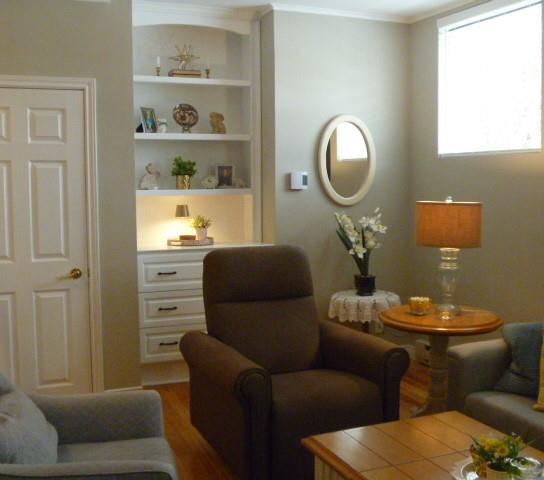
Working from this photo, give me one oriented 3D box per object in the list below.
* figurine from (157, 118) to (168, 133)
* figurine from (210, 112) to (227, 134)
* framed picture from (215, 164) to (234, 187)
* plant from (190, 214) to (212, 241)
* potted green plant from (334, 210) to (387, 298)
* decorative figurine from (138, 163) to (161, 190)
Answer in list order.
[{"bbox_3d":[-0.800,-0.835,4.745,0.079,0.102,0.071,-3,6,-32],"label":"figurine"},{"bbox_3d":[-0.406,-0.878,4.904,0.114,0.161,0.127,4,7,42],"label":"figurine"},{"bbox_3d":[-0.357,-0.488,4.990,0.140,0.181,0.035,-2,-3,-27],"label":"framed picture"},{"bbox_3d":[-0.526,-0.091,4.840,0.150,0.200,0.140,-2,6,-23],"label":"plant"},{"bbox_3d":[0.644,0.082,4.681,0.388,0.608,0.291,-2,5,-22],"label":"potted green plant"},{"bbox_3d":[-0.893,-0.460,4.737,0.150,0.194,0.116,0,5,8],"label":"decorative figurine"}]

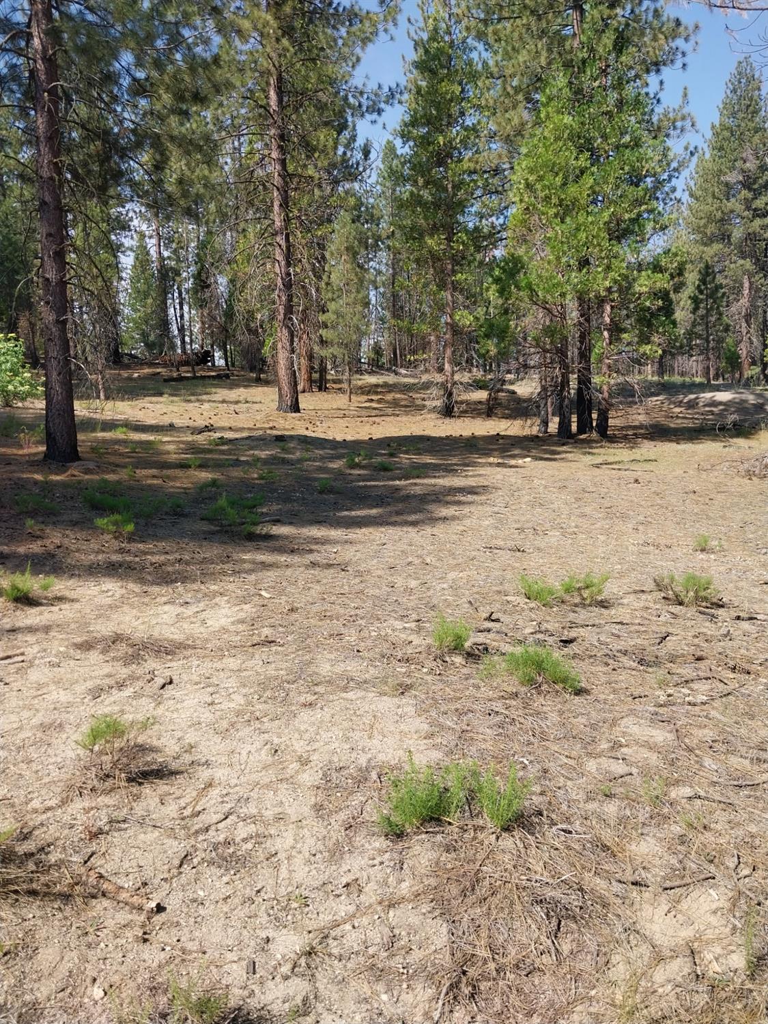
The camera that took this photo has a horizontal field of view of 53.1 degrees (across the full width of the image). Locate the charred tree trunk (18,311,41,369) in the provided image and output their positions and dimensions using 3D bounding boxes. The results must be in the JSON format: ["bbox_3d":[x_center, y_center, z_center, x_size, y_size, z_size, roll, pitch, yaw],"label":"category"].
[{"bbox_3d":[-14.268,-6.949,31.000,0.700,2.400,0.600,-5,9,-24],"label":"charred tree trunk"}]

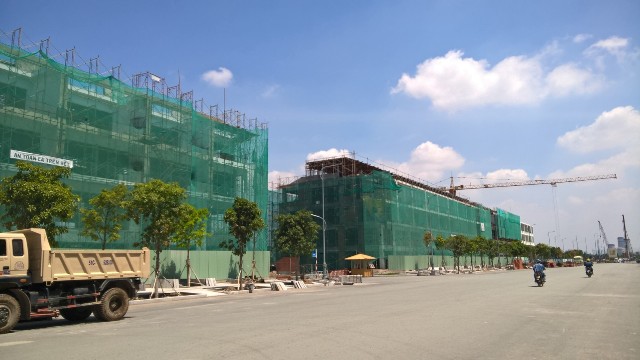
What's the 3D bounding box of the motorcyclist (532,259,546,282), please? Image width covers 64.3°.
[{"bbox_3d":[13.133,5.409,30.450,0.720,1.300,0.800,-6,-10,27],"label":"motorcyclist"}]

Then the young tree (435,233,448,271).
[{"bbox_3d":[19.242,11.296,80.078,2.125,5.431,2.125,-6,-11,30],"label":"young tree"}]

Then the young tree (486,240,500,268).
[{"bbox_3d":[26.617,11.412,78.210,2.078,4.528,2.078,-6,-11,30],"label":"young tree"}]

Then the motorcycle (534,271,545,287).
[{"bbox_3d":[13.189,5.817,30.416,0.680,1.050,1.880,-6,-10,27],"label":"motorcycle"}]

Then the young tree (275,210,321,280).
[{"bbox_3d":[-1.582,4.689,35.689,3.092,5.120,3.092,-1,-9,0],"label":"young tree"}]

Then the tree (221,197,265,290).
[{"bbox_3d":[-4.553,3.654,29.848,2.466,5.414,2.466,-1,-9,0],"label":"tree"}]

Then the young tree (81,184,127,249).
[{"bbox_3d":[-12.001,3.201,28.383,2.555,6.090,2.555,-6,-11,30],"label":"young tree"}]

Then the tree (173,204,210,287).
[{"bbox_3d":[-8.562,4.341,33.842,2.417,5.452,2.417,-1,-9,0],"label":"tree"}]

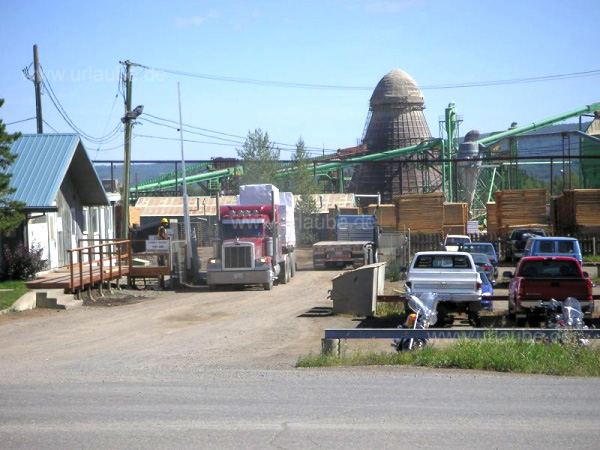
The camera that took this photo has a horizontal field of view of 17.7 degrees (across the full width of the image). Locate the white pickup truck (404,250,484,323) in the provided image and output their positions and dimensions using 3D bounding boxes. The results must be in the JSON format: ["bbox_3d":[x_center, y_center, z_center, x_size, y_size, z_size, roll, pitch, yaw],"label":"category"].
[{"bbox_3d":[4.088,1.770,54.900,2.000,2.000,5.300,0,1,3],"label":"white pickup truck"}]

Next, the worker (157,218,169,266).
[{"bbox_3d":[-5.380,0.690,75.500,0.480,1.870,0.550,0,1,-3],"label":"worker"}]

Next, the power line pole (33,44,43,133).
[{"bbox_3d":[-10.782,-2.555,80.000,0.320,9.860,0.320,-2,0,0],"label":"power line pole"}]

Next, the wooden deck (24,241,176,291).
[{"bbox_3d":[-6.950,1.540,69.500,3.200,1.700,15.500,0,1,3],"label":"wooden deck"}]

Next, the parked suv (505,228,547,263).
[{"bbox_3d":[12.400,1.160,105.700,1.950,1.870,4.900,0,1,3],"label":"parked suv"}]

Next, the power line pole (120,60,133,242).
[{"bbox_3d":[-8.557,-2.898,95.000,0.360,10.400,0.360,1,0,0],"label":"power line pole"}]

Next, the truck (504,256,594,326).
[{"bbox_3d":[6.920,1.825,53.500,2.000,1.870,5.600,0,1,3],"label":"truck"}]

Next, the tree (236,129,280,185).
[{"bbox_3d":[-3.130,-2.850,145.000,3.400,8.850,3.400,0,1,0],"label":"tree"}]

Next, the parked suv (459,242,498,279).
[{"bbox_3d":[7.980,1.530,86.500,1.780,1.660,4.400,0,1,4],"label":"parked suv"}]

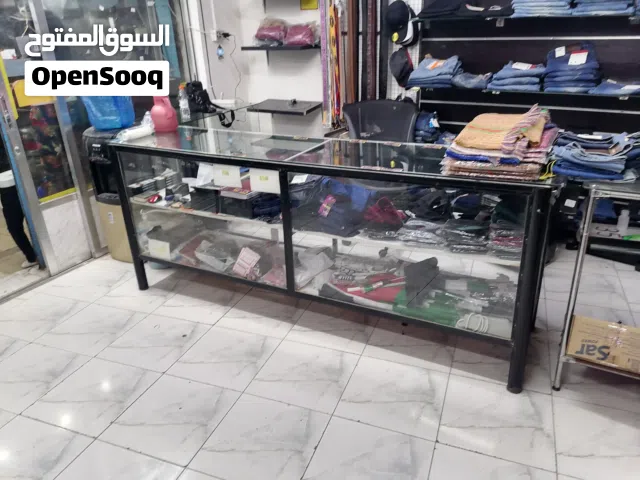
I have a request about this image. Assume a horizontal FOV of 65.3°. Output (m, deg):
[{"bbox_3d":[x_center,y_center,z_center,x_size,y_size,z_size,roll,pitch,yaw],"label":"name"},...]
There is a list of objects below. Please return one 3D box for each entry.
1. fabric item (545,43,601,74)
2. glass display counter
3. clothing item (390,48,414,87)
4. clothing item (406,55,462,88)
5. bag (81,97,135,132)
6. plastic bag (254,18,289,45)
[{"bbox_3d":[1.597,-1.150,3.157,0.270,0.155,0.270,15,28,36],"label":"fabric item"},{"bbox_3d":[-0.035,-0.031,2.622,2.239,0.894,0.543,10,25,27],"label":"glass display counter"},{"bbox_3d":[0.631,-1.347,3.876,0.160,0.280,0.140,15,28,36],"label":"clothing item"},{"bbox_3d":[0.858,-1.269,3.747,0.310,0.205,0.290,15,28,36],"label":"clothing item"},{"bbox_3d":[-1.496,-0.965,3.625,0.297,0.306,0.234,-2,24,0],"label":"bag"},{"bbox_3d":[-0.407,-1.751,4.216,0.240,0.200,0.190,9,25,25],"label":"plastic bag"}]

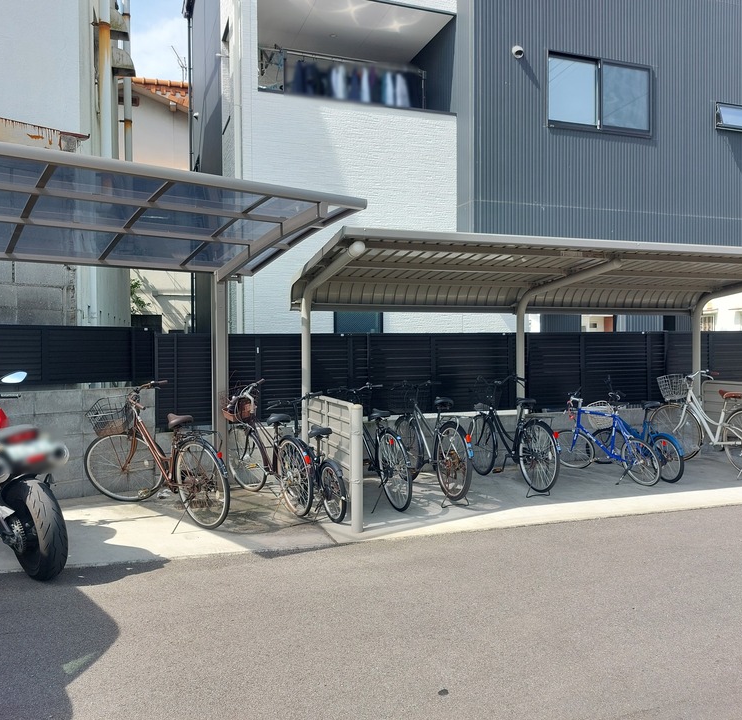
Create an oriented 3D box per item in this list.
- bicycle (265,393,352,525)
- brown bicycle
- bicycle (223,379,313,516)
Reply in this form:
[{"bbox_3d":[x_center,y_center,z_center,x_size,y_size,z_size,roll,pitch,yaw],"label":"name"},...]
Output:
[{"bbox_3d":[-0.570,0.825,5.920,0.560,1.000,1.480,0,1,-30],"label":"bicycle"},{"bbox_3d":[-1.670,0.735,5.320,1.740,1.050,0.580,1,2,40],"label":"brown bicycle"},{"bbox_3d":[-0.980,0.780,6.070,0.560,1.070,1.750,-1,1,-33],"label":"bicycle"}]

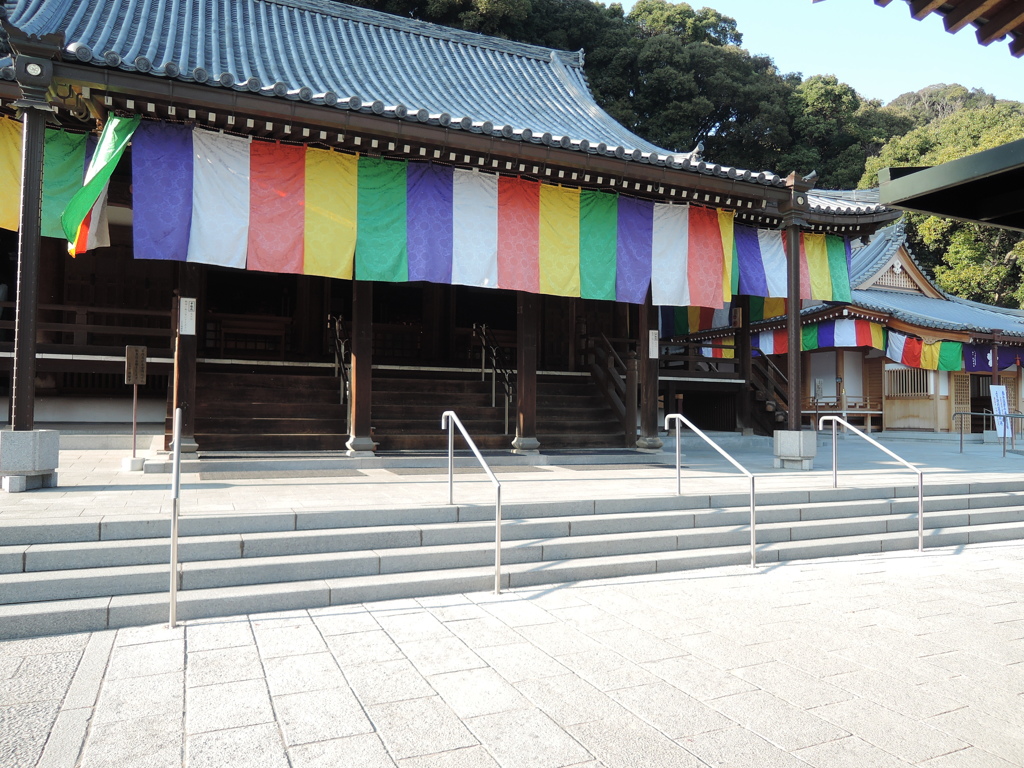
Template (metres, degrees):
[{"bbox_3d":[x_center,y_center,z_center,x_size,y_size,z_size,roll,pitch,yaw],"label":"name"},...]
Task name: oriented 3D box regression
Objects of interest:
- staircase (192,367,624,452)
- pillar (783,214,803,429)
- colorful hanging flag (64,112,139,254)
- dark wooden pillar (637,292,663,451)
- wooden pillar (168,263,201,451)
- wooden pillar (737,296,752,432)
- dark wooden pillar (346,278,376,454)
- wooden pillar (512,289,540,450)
[{"bbox_3d":[-1.685,0.466,12.818,8.170,1.350,1.300,2,-2,-24],"label":"staircase"},{"bbox_3d":[4.705,-0.941,11.825,0.180,3.450,0.180,2,-2,-24],"label":"pillar"},{"bbox_3d":[-4.562,-2.206,7.891,0.750,1.550,0.400,2,-2,-24],"label":"colorful hanging flag"},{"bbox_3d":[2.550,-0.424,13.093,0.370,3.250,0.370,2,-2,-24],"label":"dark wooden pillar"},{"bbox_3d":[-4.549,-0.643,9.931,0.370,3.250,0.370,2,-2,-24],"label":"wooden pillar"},{"bbox_3d":[5.334,-0.681,16.316,0.260,3.600,0.260,2,-2,-24],"label":"wooden pillar"},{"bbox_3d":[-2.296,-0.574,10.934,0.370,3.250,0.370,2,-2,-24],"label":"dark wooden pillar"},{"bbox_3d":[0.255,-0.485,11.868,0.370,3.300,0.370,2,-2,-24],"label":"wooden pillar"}]

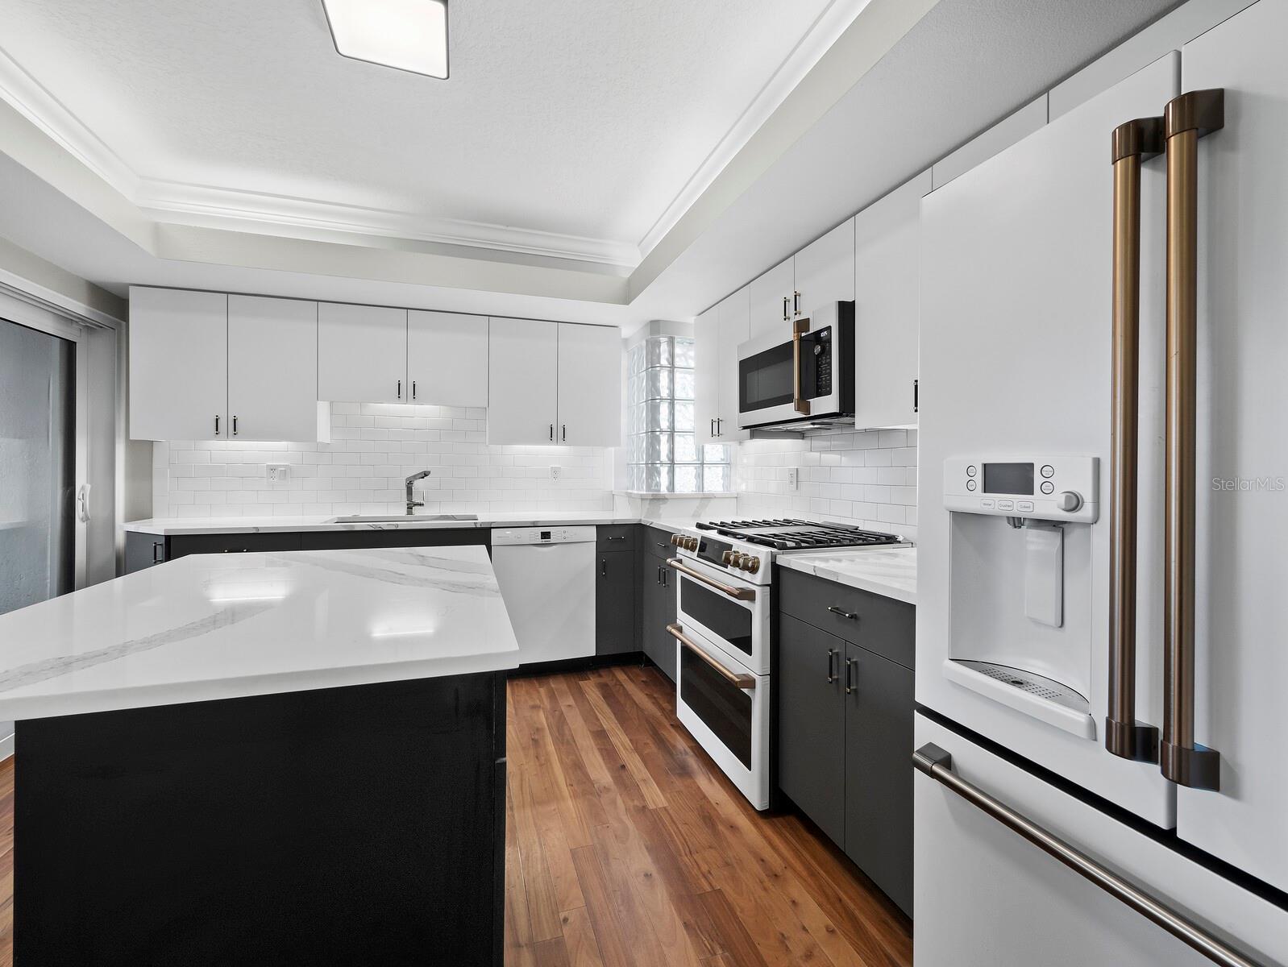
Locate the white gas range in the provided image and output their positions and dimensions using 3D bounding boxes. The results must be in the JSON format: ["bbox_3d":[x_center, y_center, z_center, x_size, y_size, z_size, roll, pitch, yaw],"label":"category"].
[{"bbox_3d":[0.582,0.687,2.326,0.765,0.965,0.759,0,1,-19],"label":"white gas range"}]

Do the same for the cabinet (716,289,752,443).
[{"bbox_3d":[0.645,-0.643,2.921,0.330,0.818,0.352,0,1,-19],"label":"cabinet"}]

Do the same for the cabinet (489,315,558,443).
[{"bbox_3d":[-0.793,-0.623,3.371,0.419,0.758,0.325,0,1,-19],"label":"cabinet"}]

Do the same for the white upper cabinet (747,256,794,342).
[{"bbox_3d":[0.767,-0.877,2.577,0.330,0.324,0.379,0,1,-19],"label":"white upper cabinet"}]

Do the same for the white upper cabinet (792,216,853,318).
[{"bbox_3d":[0.893,-0.864,2.218,0.330,0.327,0.383,0,1,-19],"label":"white upper cabinet"}]

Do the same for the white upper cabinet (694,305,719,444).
[{"bbox_3d":[0.532,-0.652,3.244,0.330,0.818,0.333,0,1,-19],"label":"white upper cabinet"}]

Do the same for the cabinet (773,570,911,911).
[{"bbox_3d":[0.868,0.704,1.586,0.630,0.847,0.657,0,1,-19],"label":"cabinet"}]

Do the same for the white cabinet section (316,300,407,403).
[{"bbox_3d":[-1.655,-0.737,3.141,0.458,0.556,0.330,0,1,-18],"label":"white cabinet section"}]

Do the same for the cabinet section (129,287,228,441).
[{"bbox_3d":[-2.476,-0.616,2.883,0.421,0.780,0.330,0,1,-18],"label":"cabinet section"}]

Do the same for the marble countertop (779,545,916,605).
[{"bbox_3d":[0.863,0.265,1.580,0.670,0.033,0.645,0,1,-19],"label":"marble countertop"}]

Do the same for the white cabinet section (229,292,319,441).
[{"bbox_3d":[-2.075,-0.620,3.010,0.421,0.781,0.330,0,1,-18],"label":"white cabinet section"}]

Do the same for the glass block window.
[{"bbox_3d":[0.223,-0.441,3.569,0.585,1.002,0.470,0,1,-19],"label":"glass block window"}]

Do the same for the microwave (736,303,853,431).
[{"bbox_3d":[0.761,-0.467,2.299,0.405,0.420,0.760,0,1,-19],"label":"microwave"}]

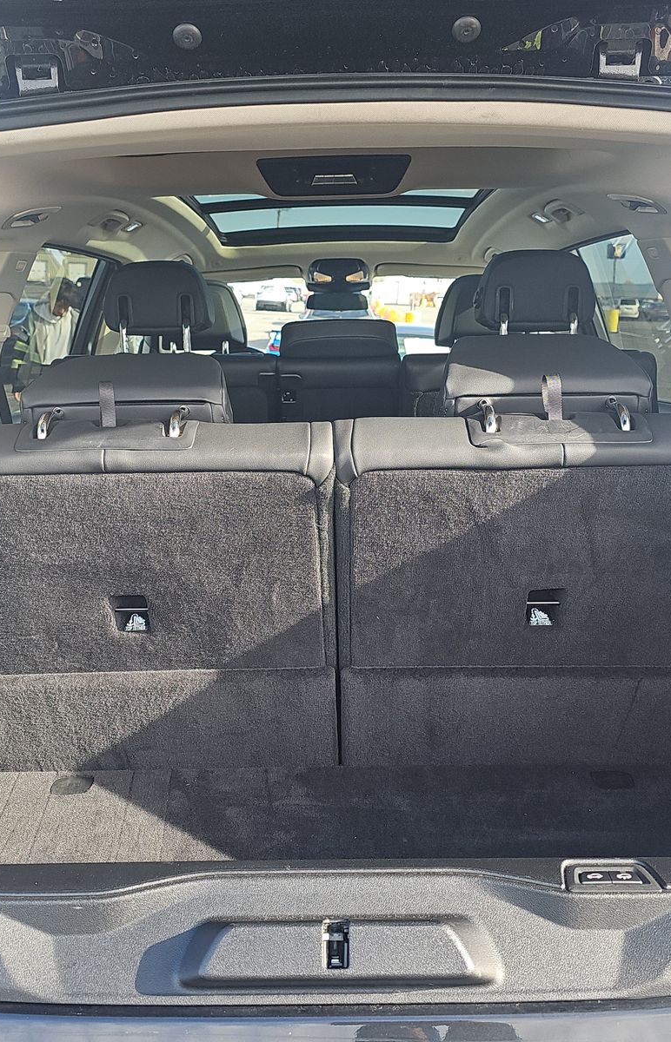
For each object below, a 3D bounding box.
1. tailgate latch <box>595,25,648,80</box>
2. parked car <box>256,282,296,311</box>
[{"bbox_3d":[0.254,-0.415,0.820,0.043,0.038,0.030,-1,14,0],"label":"tailgate latch"},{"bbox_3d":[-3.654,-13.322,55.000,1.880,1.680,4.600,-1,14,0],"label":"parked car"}]

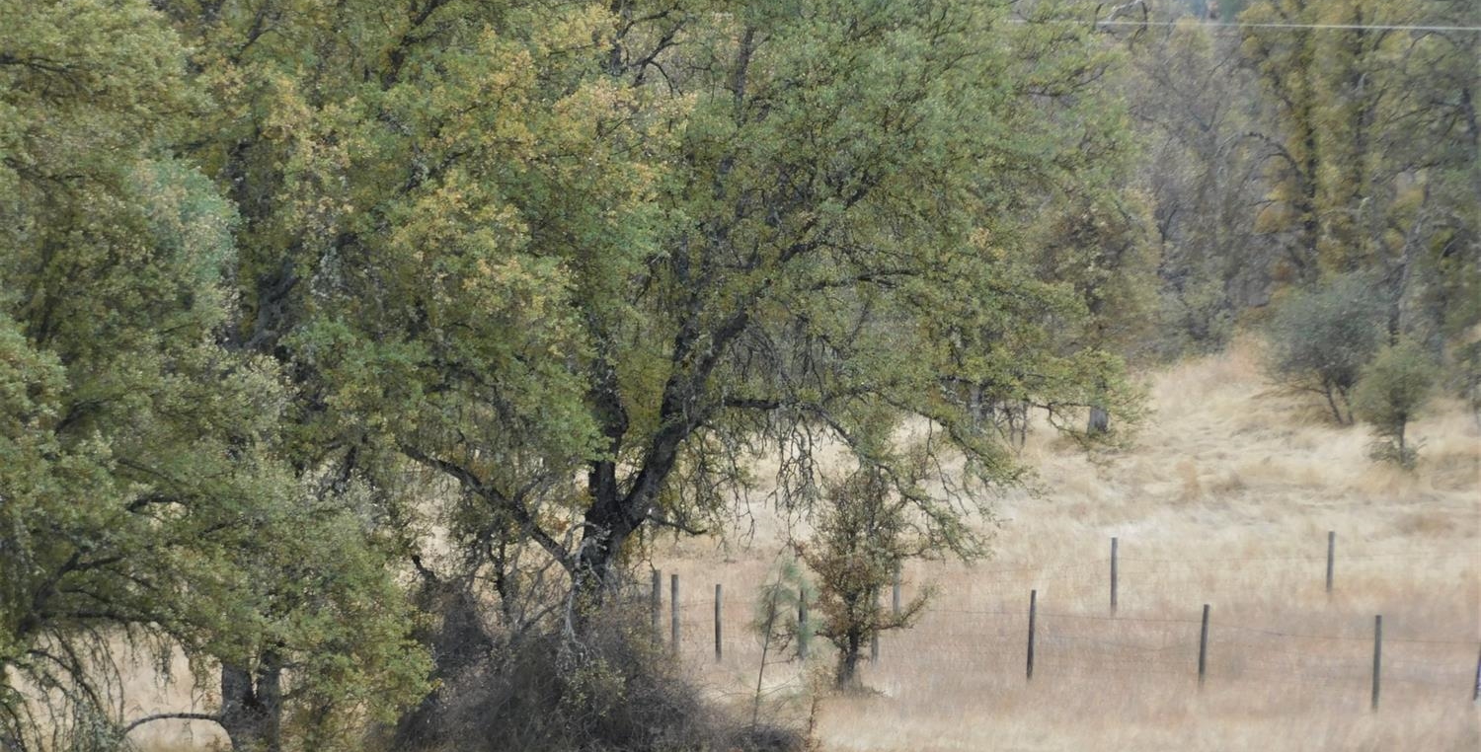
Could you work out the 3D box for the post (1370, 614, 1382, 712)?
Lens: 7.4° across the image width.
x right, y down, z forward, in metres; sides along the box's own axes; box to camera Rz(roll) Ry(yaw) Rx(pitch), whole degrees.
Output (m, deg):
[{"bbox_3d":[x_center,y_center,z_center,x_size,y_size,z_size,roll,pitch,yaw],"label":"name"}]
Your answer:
[{"bbox_3d":[9.516,4.294,170.000,0.092,1.450,0.092,2,1,0],"label":"post"}]

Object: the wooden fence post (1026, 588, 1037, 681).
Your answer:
[{"bbox_3d":[4.584,4.078,179.000,0.082,1.440,0.082,3,1,0],"label":"wooden fence post"}]

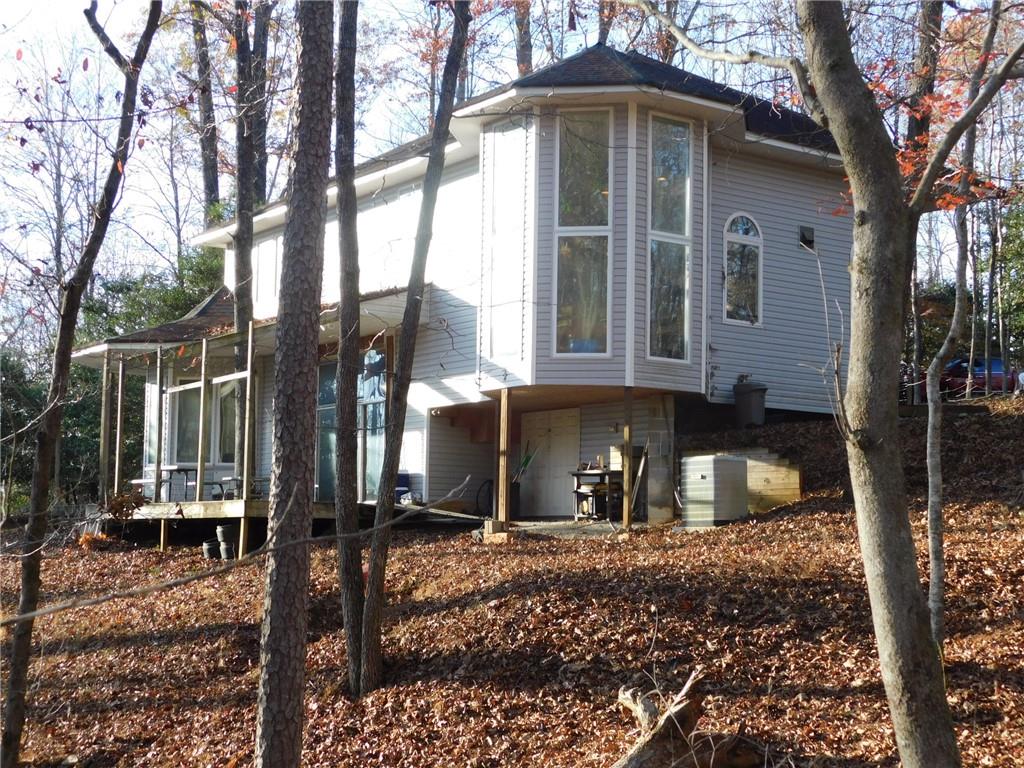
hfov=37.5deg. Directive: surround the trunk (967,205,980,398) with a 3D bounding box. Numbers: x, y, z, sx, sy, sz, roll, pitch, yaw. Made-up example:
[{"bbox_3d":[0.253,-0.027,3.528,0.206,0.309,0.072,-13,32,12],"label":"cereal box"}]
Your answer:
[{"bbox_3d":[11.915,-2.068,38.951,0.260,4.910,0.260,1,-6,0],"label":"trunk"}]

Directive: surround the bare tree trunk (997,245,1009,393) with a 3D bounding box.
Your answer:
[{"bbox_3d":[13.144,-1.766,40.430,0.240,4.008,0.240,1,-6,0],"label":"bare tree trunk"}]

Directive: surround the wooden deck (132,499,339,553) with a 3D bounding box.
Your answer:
[{"bbox_3d":[-6.681,3.386,35.373,2.401,1.147,7.010,5,-7,-35],"label":"wooden deck"}]

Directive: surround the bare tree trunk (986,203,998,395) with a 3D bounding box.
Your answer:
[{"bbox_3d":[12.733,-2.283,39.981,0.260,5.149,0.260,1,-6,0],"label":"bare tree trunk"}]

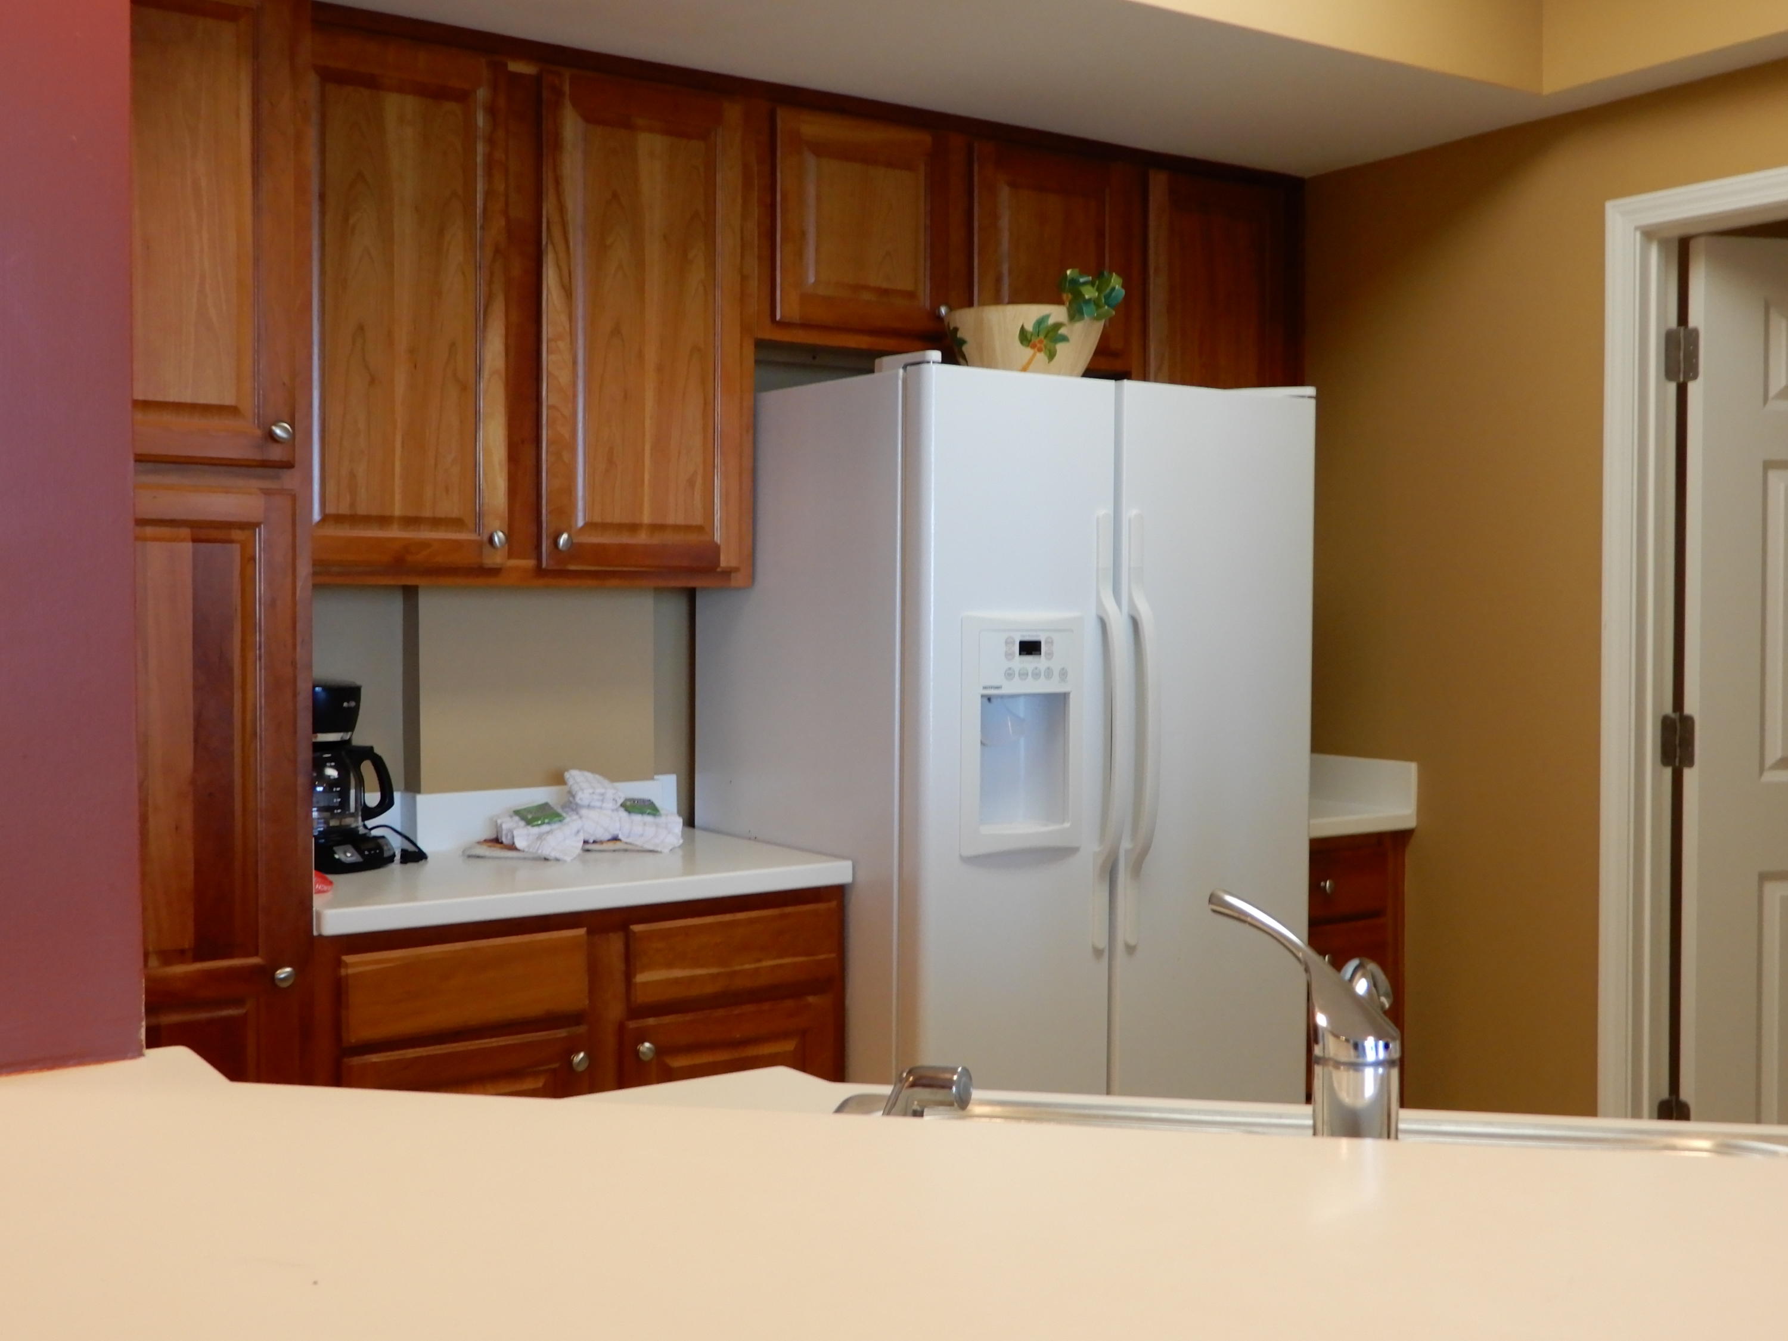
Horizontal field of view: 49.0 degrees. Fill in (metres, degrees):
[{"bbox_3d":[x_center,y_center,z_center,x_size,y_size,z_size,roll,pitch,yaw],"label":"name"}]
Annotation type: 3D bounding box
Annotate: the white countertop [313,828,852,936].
[{"bbox_3d":[-0.617,0.338,3.279,0.902,0.040,0.648,-1,2,-35],"label":"white countertop"}]

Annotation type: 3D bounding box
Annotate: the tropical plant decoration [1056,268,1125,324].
[{"bbox_3d":[0.364,-0.690,3.618,0.124,0.102,0.085,0,2,6],"label":"tropical plant decoration"}]

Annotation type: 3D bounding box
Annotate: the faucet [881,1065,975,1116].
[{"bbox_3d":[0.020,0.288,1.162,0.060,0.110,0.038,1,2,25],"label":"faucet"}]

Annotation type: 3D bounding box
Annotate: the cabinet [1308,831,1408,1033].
[{"bbox_3d":[0.719,0.765,4.221,0.435,0.875,0.625,-1,2,-35],"label":"cabinet"}]

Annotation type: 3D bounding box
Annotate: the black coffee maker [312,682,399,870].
[{"bbox_3d":[-0.959,0.172,3.217,0.240,0.298,0.190,1,2,20],"label":"black coffee maker"}]

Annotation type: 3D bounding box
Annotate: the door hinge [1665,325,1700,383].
[{"bbox_3d":[1.484,-0.596,3.694,0.068,0.102,0.035,1,2,22],"label":"door hinge"}]

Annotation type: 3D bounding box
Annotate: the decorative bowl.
[{"bbox_3d":[0.236,-0.569,3.545,0.286,0.140,0.286,0,2,4],"label":"decorative bowl"}]

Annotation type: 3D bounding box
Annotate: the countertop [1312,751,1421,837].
[{"bbox_3d":[0.726,0.255,4.208,0.470,0.141,0.648,-1,2,-35],"label":"countertop"}]

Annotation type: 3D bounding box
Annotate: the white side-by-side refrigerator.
[{"bbox_3d":[0.218,0.349,3.696,0.908,1.740,0.795,-1,2,-35],"label":"white side-by-side refrigerator"}]

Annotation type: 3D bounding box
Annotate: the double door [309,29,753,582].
[{"bbox_3d":[-0.621,-0.576,3.254,0.890,0.852,0.050,-1,2,-35],"label":"double door"}]

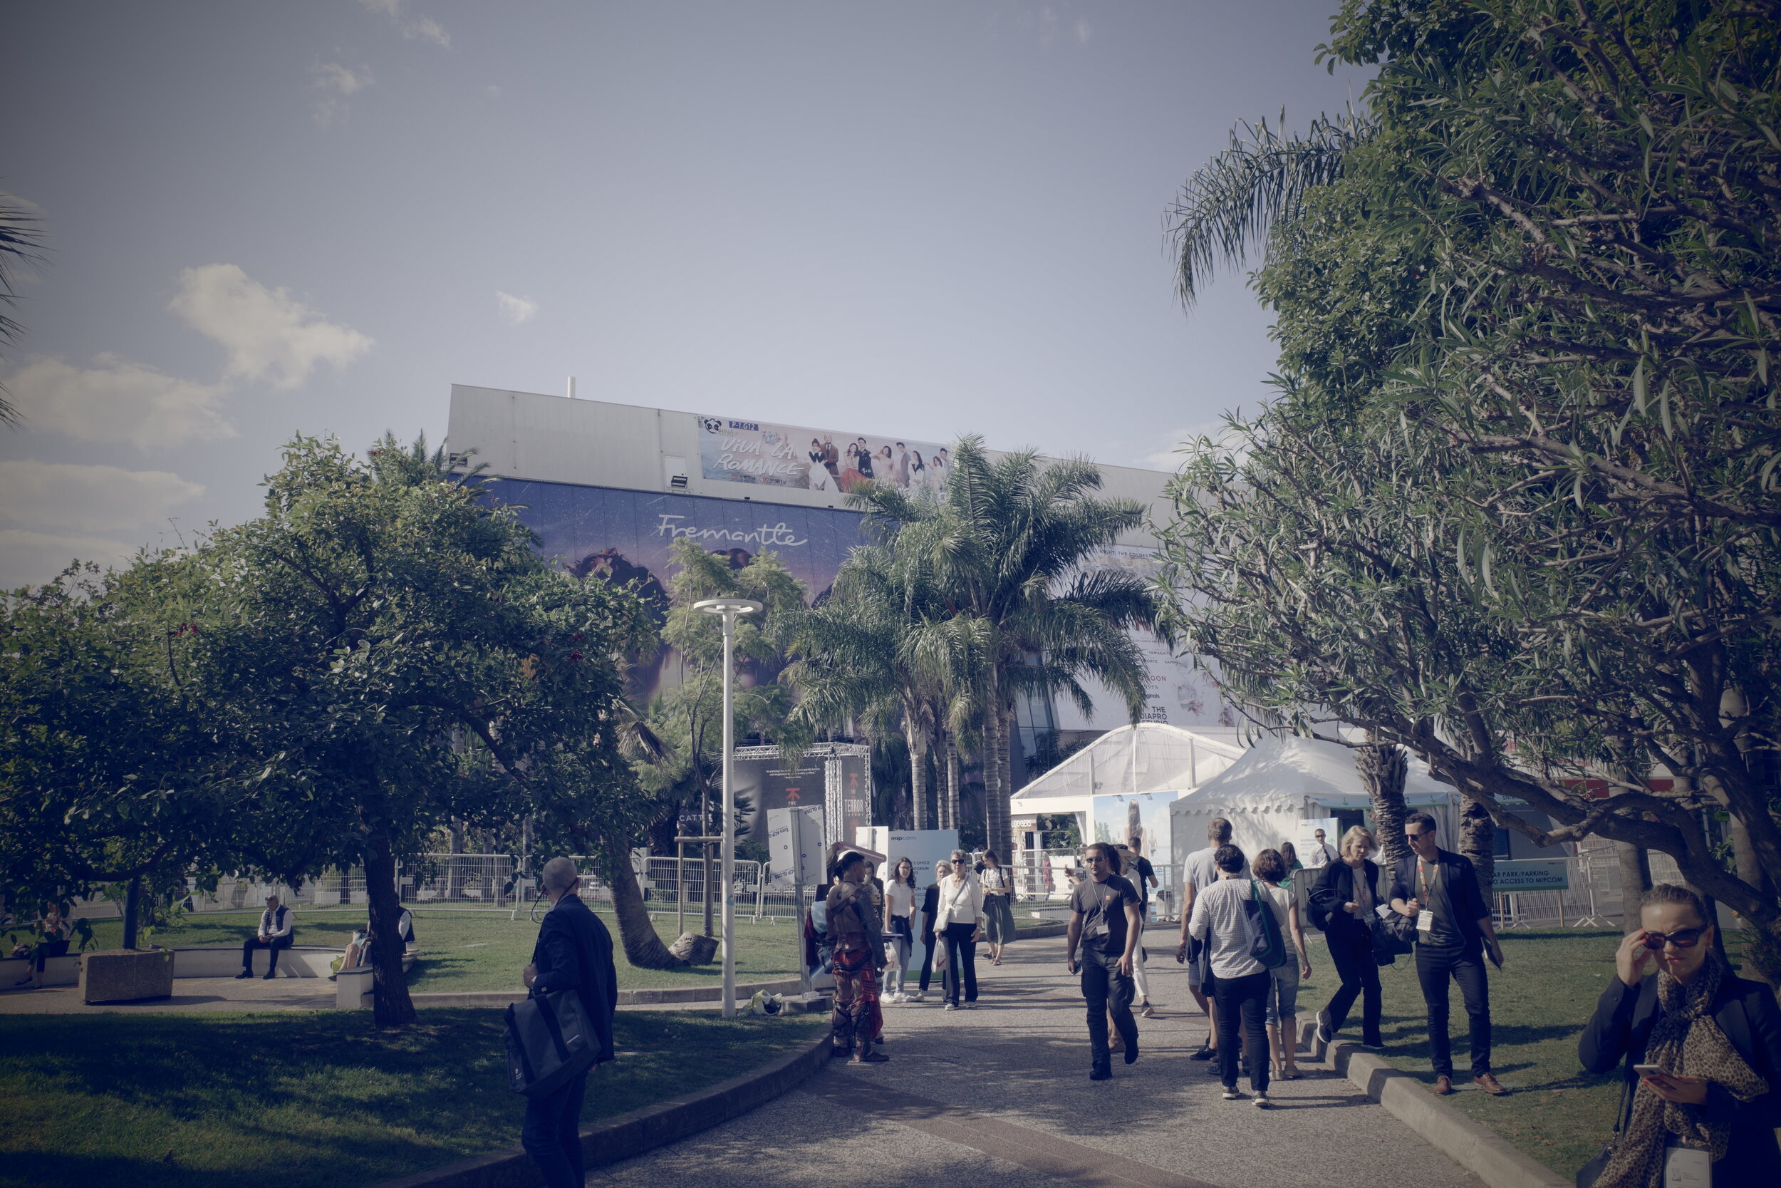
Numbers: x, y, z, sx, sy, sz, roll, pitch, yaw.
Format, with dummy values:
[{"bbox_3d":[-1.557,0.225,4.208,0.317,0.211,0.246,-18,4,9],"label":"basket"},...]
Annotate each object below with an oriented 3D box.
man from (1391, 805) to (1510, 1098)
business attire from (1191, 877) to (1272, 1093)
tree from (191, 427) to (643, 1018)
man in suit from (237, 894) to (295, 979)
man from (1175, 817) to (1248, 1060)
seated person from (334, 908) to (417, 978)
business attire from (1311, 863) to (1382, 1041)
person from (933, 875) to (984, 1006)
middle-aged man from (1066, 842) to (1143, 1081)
[{"bbox_3d":[3.610,2.297,9.000,0.680,1.800,0.450,-8,-12,33],"label":"man"},{"bbox_3d":[2.288,2.608,9.388,0.510,1.380,0.360,-1,-10,-3],"label":"business attire"},{"bbox_3d":[-4.797,1.253,13.990,4.500,5.900,4.500,2,-11,-19],"label":"tree"},{"bbox_3d":[-9.485,5.116,20.864,0.620,1.260,0.820,-4,-11,14],"label":"man in suit"},{"bbox_3d":[2.537,2.743,11.018,0.580,1.870,0.500,-3,-11,11],"label":"man"},{"bbox_3d":[-7.876,5.253,21.236,0.950,1.150,0.580,3,-11,-25],"label":"seated person"},{"bbox_3d":[3.534,2.770,10.746,0.520,1.420,0.480,3,-11,-20],"label":"business attire"},{"bbox_3d":[0.750,3.785,15.272,0.540,1.380,0.360,-2,-10,3],"label":"person"},{"bbox_3d":[1.629,2.762,10.586,0.530,1.710,0.450,-4,-11,15],"label":"middle-aged man"}]

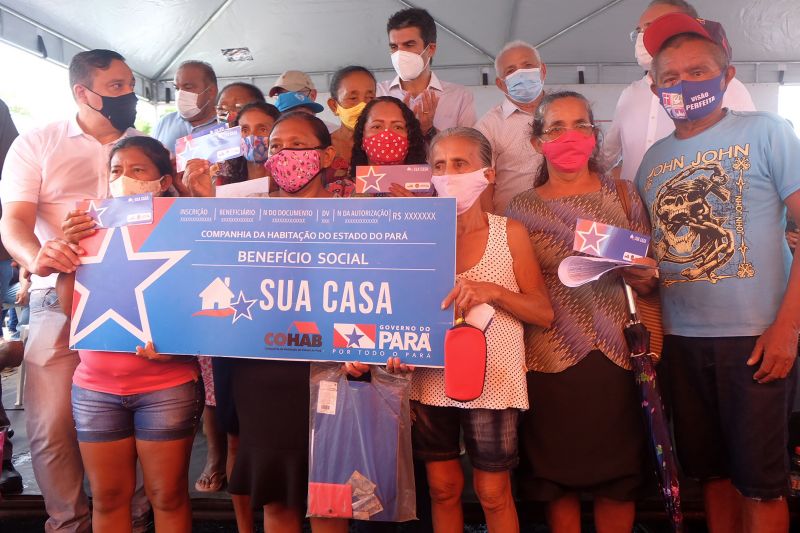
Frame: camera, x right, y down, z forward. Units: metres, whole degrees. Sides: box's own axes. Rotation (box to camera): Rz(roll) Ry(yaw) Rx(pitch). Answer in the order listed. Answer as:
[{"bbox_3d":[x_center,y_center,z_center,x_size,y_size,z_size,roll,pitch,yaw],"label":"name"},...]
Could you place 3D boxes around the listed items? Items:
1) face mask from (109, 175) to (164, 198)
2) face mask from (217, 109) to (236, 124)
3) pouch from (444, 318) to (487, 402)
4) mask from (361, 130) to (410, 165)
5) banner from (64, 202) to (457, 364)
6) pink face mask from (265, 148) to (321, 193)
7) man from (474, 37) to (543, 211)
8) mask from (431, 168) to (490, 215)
[{"bbox_3d":[-0.806,-0.232,1.970,0.150,0.115,0.085,0,4,3],"label":"face mask"},{"bbox_3d":[-0.720,-0.629,2.720,0.140,0.115,0.085,1,4,15],"label":"face mask"},{"bbox_3d":[0.167,0.239,1.640,0.105,0.205,0.045,1,4,13],"label":"pouch"},{"bbox_3d":[-0.044,-0.385,2.100,0.145,0.120,0.085,0,3,0],"label":"mask"},{"bbox_3d":[-0.409,0.032,1.780,1.104,0.442,0.015,3,-2,12],"label":"banner"},{"bbox_3d":[-0.307,-0.277,1.860,0.150,0.130,0.090,1,4,15],"label":"pink face mask"},{"bbox_3d":[0.462,-0.021,2.501,0.500,1.680,0.300,1,4,14],"label":"man"},{"bbox_3d":[0.168,-0.208,1.790,0.150,0.130,0.095,2,4,31],"label":"mask"}]

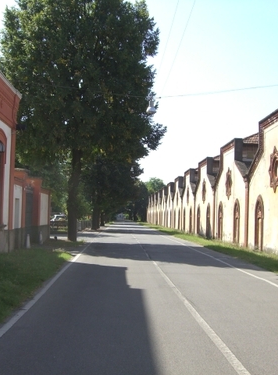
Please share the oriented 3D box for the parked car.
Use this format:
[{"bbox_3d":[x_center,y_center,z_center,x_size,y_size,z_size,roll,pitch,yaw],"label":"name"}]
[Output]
[{"bbox_3d":[-8.700,3.800,60.500,1.740,1.500,4.100,1,-3,12],"label":"parked car"}]

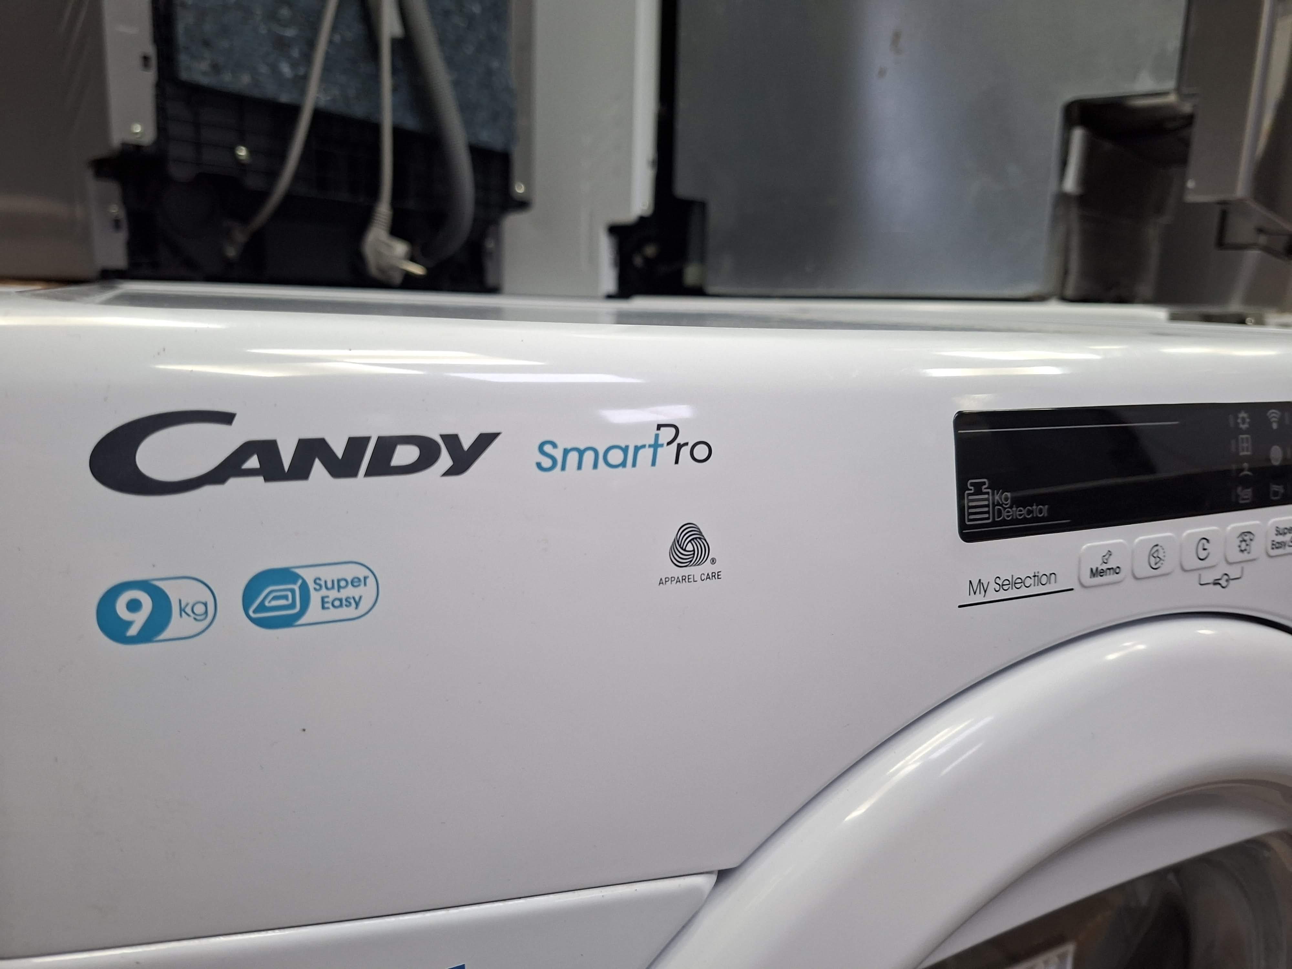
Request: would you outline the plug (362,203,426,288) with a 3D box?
[{"bbox_3d":[-0.203,-0.196,0.700,0.054,0.059,0.038,19,11,-7],"label":"plug"}]

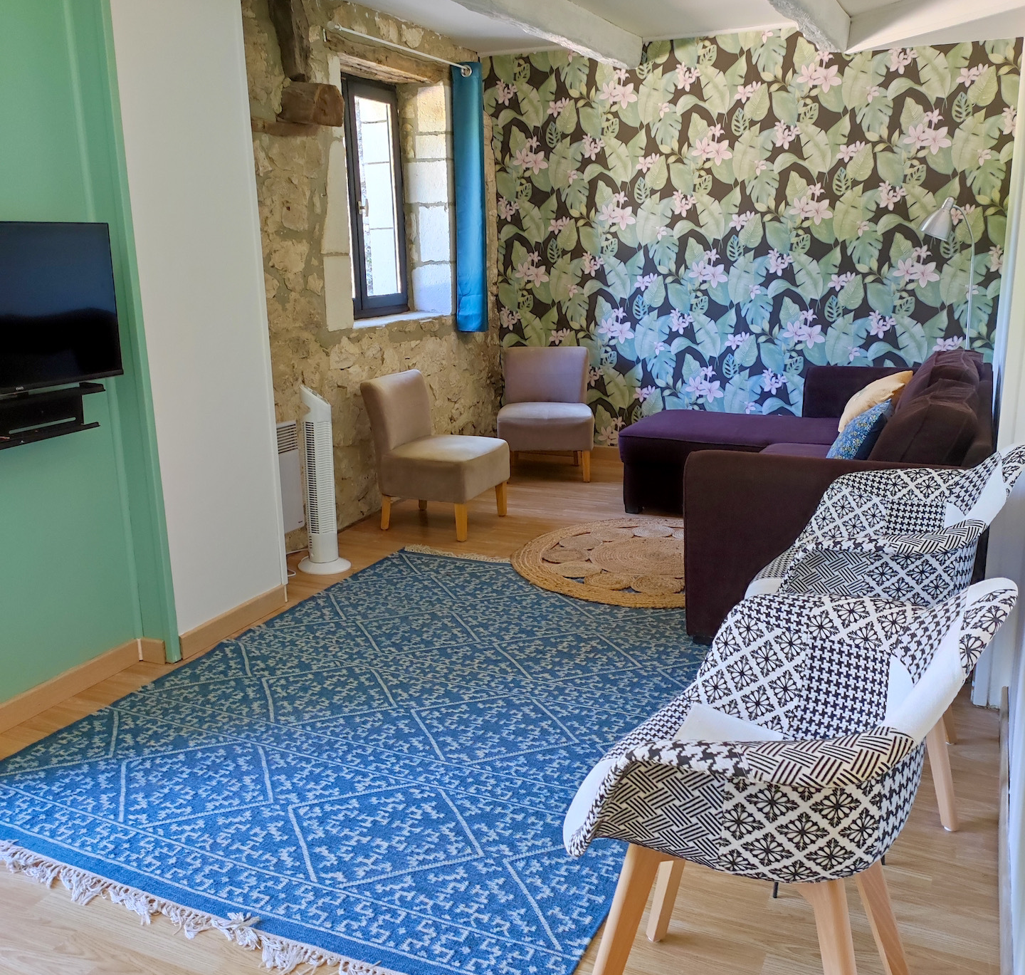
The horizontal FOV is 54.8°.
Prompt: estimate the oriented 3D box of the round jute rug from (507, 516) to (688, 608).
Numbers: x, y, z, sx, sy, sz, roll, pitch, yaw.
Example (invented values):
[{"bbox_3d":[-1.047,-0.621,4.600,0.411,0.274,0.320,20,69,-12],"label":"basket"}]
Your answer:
[{"bbox_3d":[0.604,0.288,4.186,1.200,0.020,1.200,-1,14,0],"label":"round jute rug"}]

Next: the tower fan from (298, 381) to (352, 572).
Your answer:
[{"bbox_3d":[-0.799,-0.041,4.104,0.225,0.760,0.225,-1,14,3],"label":"tower fan"}]

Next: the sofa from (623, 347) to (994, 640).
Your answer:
[{"bbox_3d":[1.129,-0.114,4.189,1.570,0.770,2.300,5,16,24],"label":"sofa"}]

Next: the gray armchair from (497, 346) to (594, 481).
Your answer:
[{"bbox_3d":[0.202,-0.424,5.627,0.515,0.700,0.530,0,14,4],"label":"gray armchair"}]

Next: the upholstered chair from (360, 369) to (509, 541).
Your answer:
[{"bbox_3d":[-0.341,-0.169,4.680,0.530,0.700,0.515,5,16,23],"label":"upholstered chair"}]

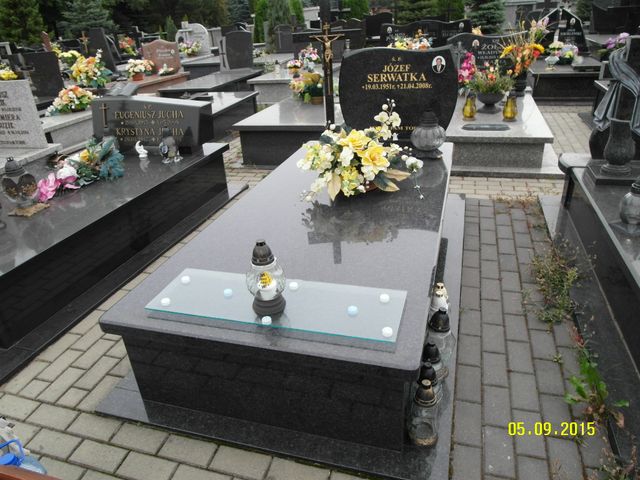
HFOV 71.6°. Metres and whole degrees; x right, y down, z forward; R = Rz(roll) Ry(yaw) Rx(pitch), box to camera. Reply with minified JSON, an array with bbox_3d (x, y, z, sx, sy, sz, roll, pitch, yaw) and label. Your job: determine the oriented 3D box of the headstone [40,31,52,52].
[{"bbox_3d":[-6.427,-4.514,10.651,0.220,0.880,0.130,5,28,17],"label":"headstone"}]

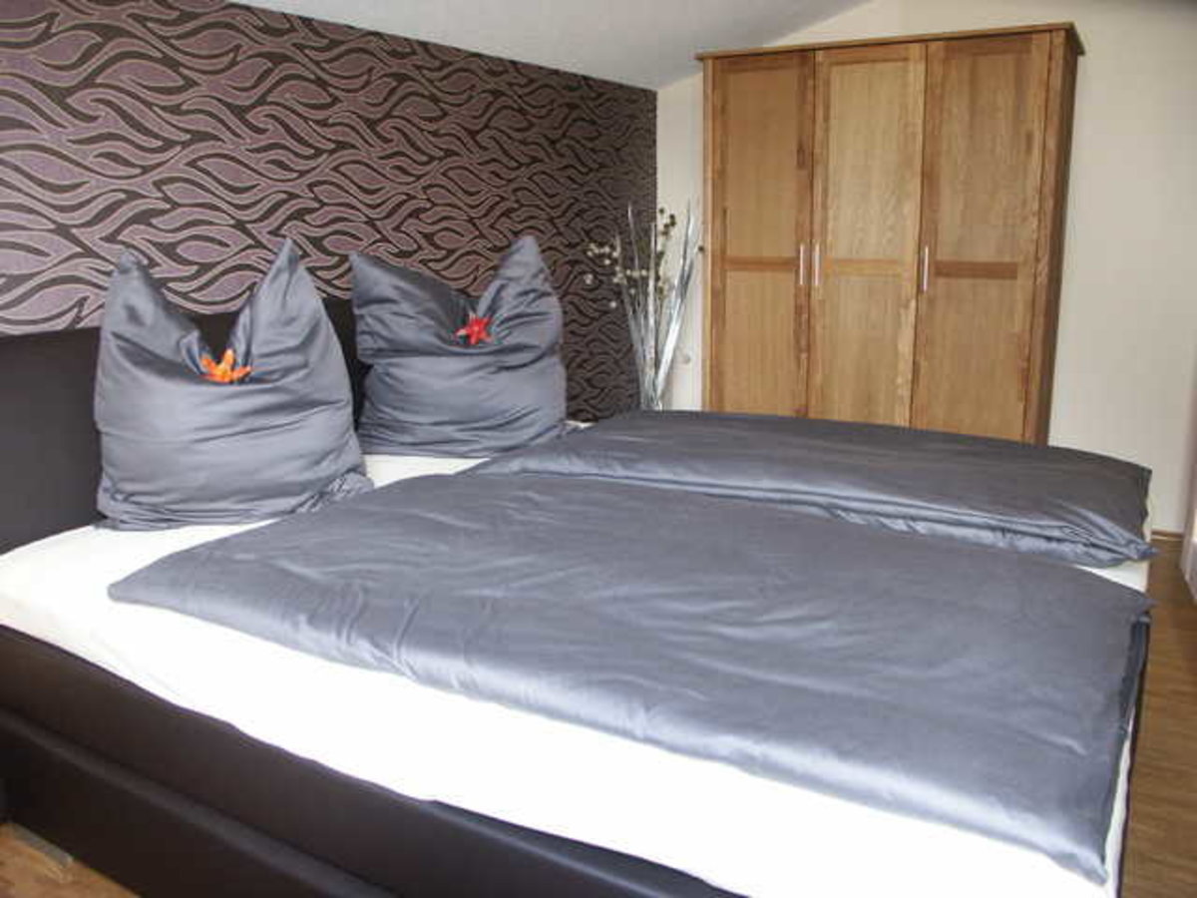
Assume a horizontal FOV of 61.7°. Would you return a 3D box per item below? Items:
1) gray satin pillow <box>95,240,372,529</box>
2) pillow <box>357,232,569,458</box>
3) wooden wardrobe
[{"bbox_3d":[-0.884,-0.170,2.385,0.610,0.640,0.310,-8,15,-31],"label":"gray satin pillow"},{"bbox_3d":[-0.420,-0.332,3.079,0.660,0.640,0.310,-7,14,-25],"label":"pillow"},{"bbox_3d":[1.150,-0.644,4.103,1.420,1.940,0.570,7,15,30],"label":"wooden wardrobe"}]

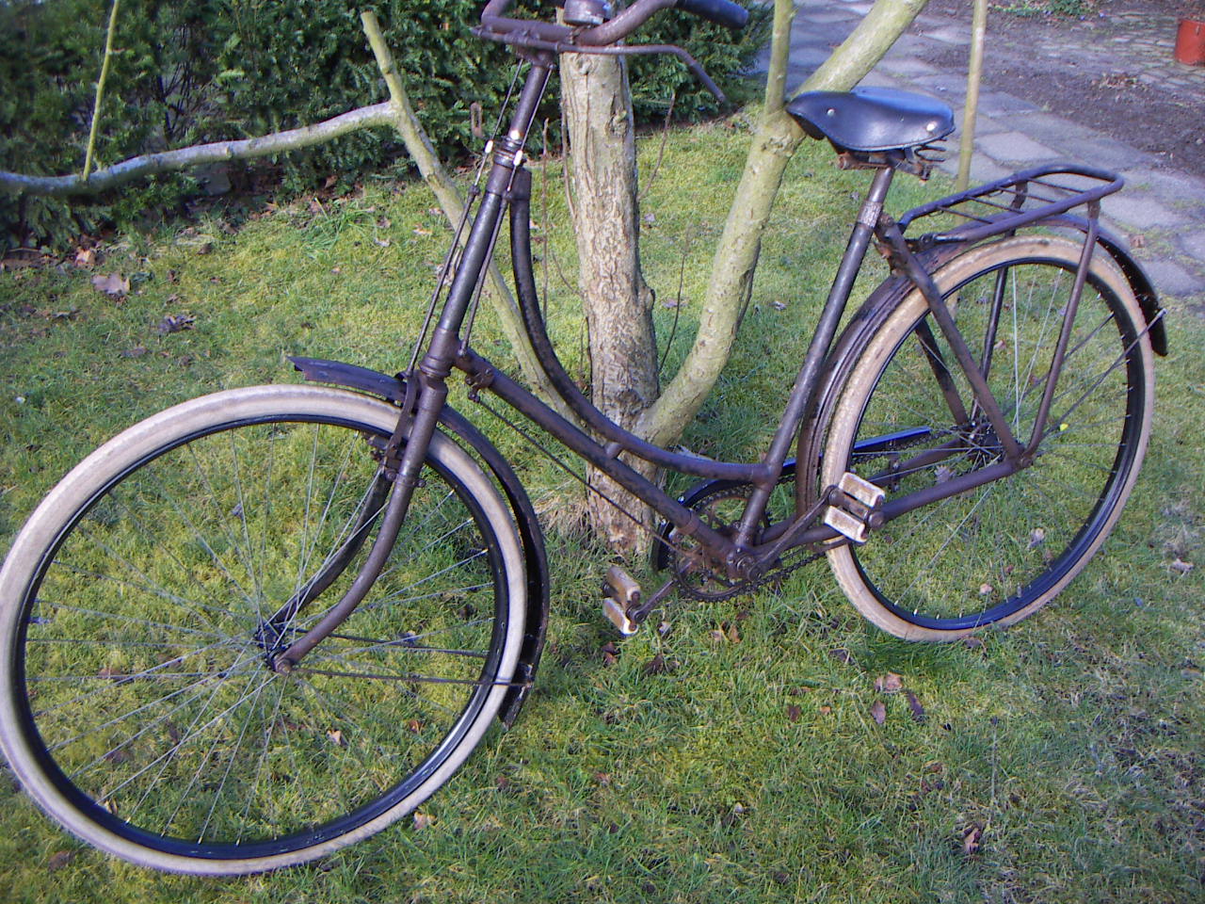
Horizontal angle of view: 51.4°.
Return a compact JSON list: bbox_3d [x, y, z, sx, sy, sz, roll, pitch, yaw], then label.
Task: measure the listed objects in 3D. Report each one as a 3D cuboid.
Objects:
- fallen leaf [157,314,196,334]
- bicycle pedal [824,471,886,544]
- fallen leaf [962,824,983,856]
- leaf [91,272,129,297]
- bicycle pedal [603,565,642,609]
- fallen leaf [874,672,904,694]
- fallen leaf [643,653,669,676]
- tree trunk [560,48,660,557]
[{"bbox_3d":[-1.194,-0.357,3.512,0.097,0.040,0.089,-8,29,-12],"label":"fallen leaf"},{"bbox_3d":[0.367,0.081,1.819,0.031,0.077,0.096,18,10,-29],"label":"bicycle pedal"},{"bbox_3d":[0.528,0.552,1.786,0.022,0.022,0.038,9,30,18],"label":"fallen leaf"},{"bbox_3d":[-1.492,-0.509,3.798,0.108,0.042,0.125,-9,30,-13],"label":"leaf"},{"bbox_3d":[0.034,0.242,2.051,0.030,0.080,0.095,3,18,-26],"label":"bicycle pedal"},{"bbox_3d":[0.478,0.386,2.092,0.041,0.018,0.032,6,30,14],"label":"fallen leaf"},{"bbox_3d":[0.092,0.367,2.146,0.037,0.020,0.040,4,29,10],"label":"fallen leaf"},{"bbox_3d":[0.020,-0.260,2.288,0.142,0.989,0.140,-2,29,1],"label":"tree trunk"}]

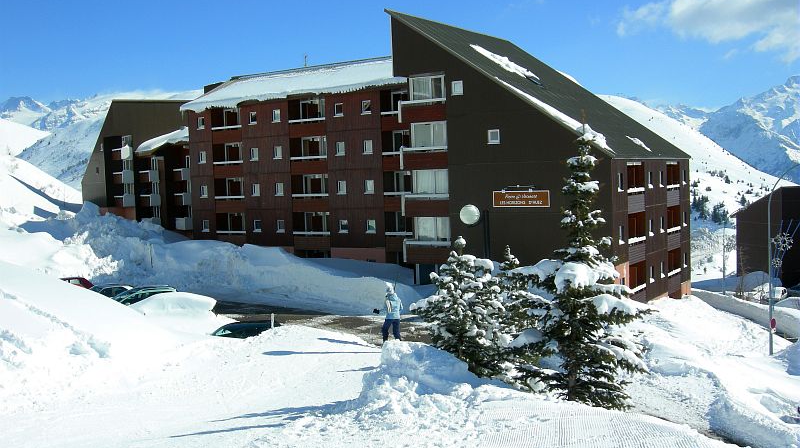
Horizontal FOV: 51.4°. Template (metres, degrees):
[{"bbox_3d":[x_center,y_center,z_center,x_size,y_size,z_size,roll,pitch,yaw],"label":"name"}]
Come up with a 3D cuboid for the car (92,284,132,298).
[{"bbox_3d":[-14.153,3.799,40.236,4.200,1.450,1.720,-4,4,-34],"label":"car"}]

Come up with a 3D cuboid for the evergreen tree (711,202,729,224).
[{"bbox_3d":[99.844,-3.281,260.000,5.000,7.000,5.000,-2,3,0],"label":"evergreen tree"}]

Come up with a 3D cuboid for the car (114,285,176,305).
[{"bbox_3d":[-10.179,3.313,31.389,4.200,1.480,1.720,-5,4,-42],"label":"car"}]

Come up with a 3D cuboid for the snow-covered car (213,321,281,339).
[{"bbox_3d":[-5.551,4.308,29.596,4.100,1.430,1.720,-4,4,-27],"label":"snow-covered car"}]

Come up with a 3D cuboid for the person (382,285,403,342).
[{"bbox_3d":[-0.214,2.399,22.300,0.450,1.680,0.550,-1,3,18],"label":"person"}]

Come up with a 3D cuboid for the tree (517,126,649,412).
[{"bbox_3d":[2.799,0.690,12.900,2.000,4.300,2.000,-2,3,0],"label":"tree"}]

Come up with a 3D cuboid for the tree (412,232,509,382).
[{"bbox_3d":[0.965,1.420,13.500,1.550,2.450,1.550,-2,3,0],"label":"tree"}]

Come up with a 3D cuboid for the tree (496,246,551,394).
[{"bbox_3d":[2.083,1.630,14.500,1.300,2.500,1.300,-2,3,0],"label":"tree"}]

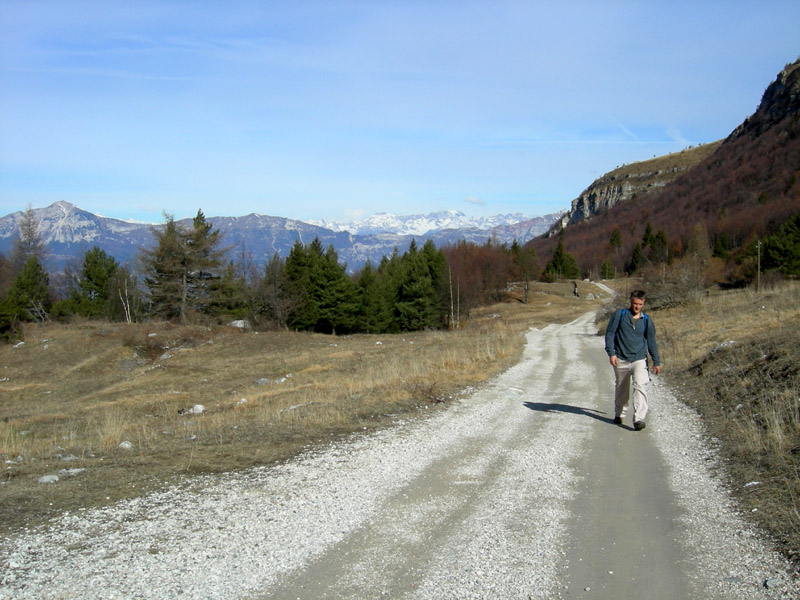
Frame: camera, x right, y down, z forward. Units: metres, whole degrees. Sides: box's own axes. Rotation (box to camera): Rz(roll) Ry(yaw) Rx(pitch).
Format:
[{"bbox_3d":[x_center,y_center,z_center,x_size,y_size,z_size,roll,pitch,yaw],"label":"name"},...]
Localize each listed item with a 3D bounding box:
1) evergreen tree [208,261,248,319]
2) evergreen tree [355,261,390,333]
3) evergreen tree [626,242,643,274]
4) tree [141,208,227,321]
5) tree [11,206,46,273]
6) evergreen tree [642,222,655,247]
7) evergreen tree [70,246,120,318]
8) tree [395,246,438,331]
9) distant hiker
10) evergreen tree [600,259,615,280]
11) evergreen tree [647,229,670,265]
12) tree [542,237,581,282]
[{"bbox_3d":[-13.279,-0.736,68.000,3.100,4.650,3.100,0,2,0],"label":"evergreen tree"},{"bbox_3d":[-1.910,-0.240,61.000,2.500,5.000,2.500,0,0,0],"label":"evergreen tree"},{"bbox_3d":[45.588,-8.033,170.000,3.100,6.190,3.100,0,2,0],"label":"evergreen tree"},{"bbox_3d":[-14.860,-2.290,60.000,5.740,7.650,5.740,0,0,0],"label":"tree"},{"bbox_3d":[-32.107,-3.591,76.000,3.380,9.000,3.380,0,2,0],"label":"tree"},{"bbox_3d":[52.349,-12.850,185.000,2.950,6.950,2.950,0,2,0],"label":"evergreen tree"},{"bbox_3d":[-21.840,-1.260,63.000,3.590,5.170,3.590,0,0,0],"label":"evergreen tree"},{"bbox_3d":[1.240,-0.827,66.000,3.310,6.390,3.310,0,2,0],"label":"tree"},{"bbox_3d":[2.968,0.756,11.200,0.690,1.750,0.620,1,2,15],"label":"distant hiker"},{"bbox_3d":[31.190,-4.580,132.000,2.100,3.310,2.100,0,0,0],"label":"evergreen tree"},{"bbox_3d":[50.040,-10.260,170.000,4.650,7.160,4.650,0,2,0],"label":"evergreen tree"},{"bbox_3d":[22.070,-5.880,120.000,5.190,6.420,5.190,0,0,0],"label":"tree"}]

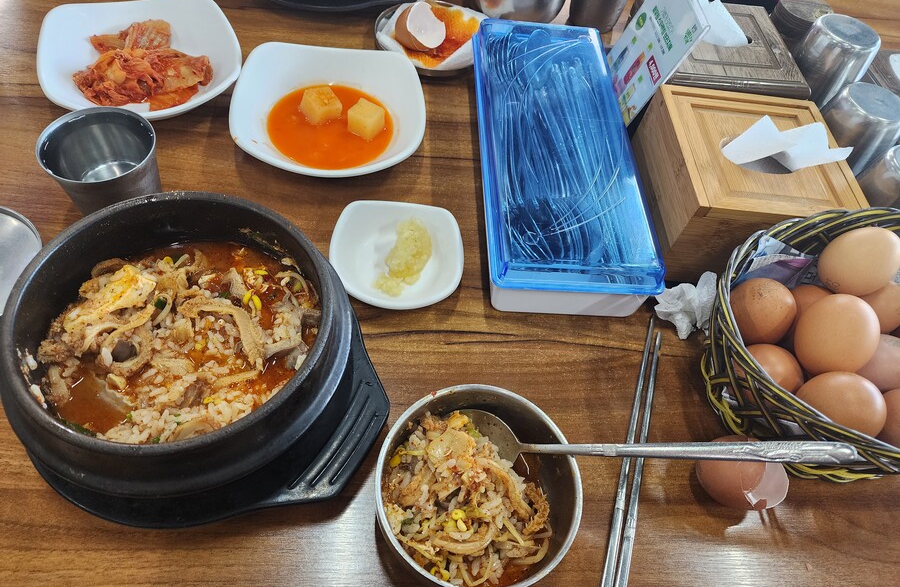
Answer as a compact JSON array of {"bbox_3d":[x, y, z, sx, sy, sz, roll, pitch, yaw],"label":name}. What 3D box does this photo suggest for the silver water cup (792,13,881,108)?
[{"bbox_3d":[0.347,-0.208,0.563,0.068,0.080,0.068,4,55,-6],"label":"silver water cup"}]

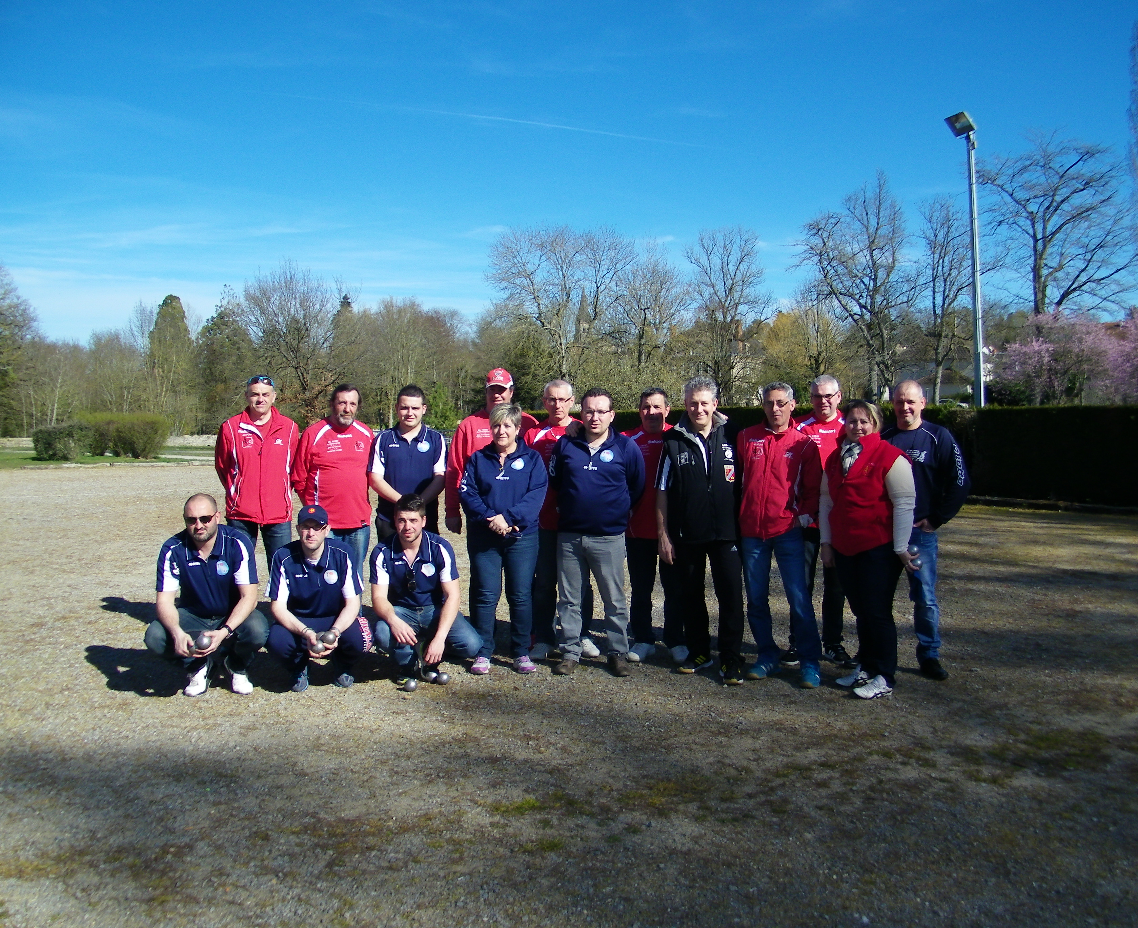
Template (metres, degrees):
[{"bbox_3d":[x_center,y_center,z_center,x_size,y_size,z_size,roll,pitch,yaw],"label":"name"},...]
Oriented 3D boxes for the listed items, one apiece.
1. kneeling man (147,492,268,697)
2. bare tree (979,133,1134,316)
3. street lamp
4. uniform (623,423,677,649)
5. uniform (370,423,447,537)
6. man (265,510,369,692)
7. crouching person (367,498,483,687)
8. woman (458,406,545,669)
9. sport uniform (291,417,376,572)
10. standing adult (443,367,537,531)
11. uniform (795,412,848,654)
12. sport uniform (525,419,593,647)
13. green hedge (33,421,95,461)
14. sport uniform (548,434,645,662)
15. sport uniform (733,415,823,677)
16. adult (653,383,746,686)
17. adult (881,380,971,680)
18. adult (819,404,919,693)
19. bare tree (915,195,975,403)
[{"bbox_3d":[-2.108,0.726,5.900,0.690,1.118,0.780,-1,3,-13],"label":"kneeling man"},{"bbox_3d":[22.414,-8.375,46.000,7.200,13.500,7.000,-1,2,0],"label":"bare tree"},{"bbox_3d":[7.888,-3.203,19.800,0.650,7.600,0.650,1,3,41],"label":"street lamp"},{"bbox_3d":[0.561,0.474,6.529,0.520,1.482,0.330,0,3,5],"label":"uniform"},{"bbox_3d":[-1.026,0.434,6.380,0.500,1.400,0.320,-1,2,-10],"label":"uniform"},{"bbox_3d":[-1.466,0.778,5.870,0.610,1.050,0.700,-1,3,-12],"label":"man"},{"bbox_3d":[-0.863,0.727,6.041,0.660,1.102,0.740,0,3,-10],"label":"crouching person"},{"bbox_3d":[-0.406,0.448,6.168,0.520,1.649,0.360,0,3,0],"label":"woman"},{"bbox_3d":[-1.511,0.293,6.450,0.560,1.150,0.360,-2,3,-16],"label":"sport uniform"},{"bbox_3d":[-0.474,0.326,6.500,0.620,1.870,0.360,-1,3,-3],"label":"standing adult"},{"bbox_3d":[1.632,0.432,6.340,0.500,1.530,0.320,0,2,6],"label":"uniform"},{"bbox_3d":[-0.060,0.452,6.540,0.500,1.490,0.320,-1,2,0],"label":"sport uniform"},{"bbox_3d":[-21.741,-0.847,43.000,2.400,1.600,1.800,-2,3,-23],"label":"green hedge"},{"bbox_3d":[0.168,0.488,6.120,0.590,1.430,0.350,0,2,5],"label":"sport uniform"},{"bbox_3d":[1.250,0.502,5.960,0.520,1.504,0.360,1,3,18],"label":"sport uniform"},{"bbox_3d":[0.786,0.377,5.960,0.550,1.790,0.360,-1,2,-3],"label":"adult"},{"bbox_3d":[2.125,0.366,6.020,0.590,1.760,0.360,0,3,25],"label":"adult"},{"bbox_3d":[1.695,0.448,5.670,0.530,1.640,0.380,1,3,34],"label":"adult"},{"bbox_3d":[20.743,-8.579,55.000,3.600,12.300,3.600,-1,2,0],"label":"bare tree"}]

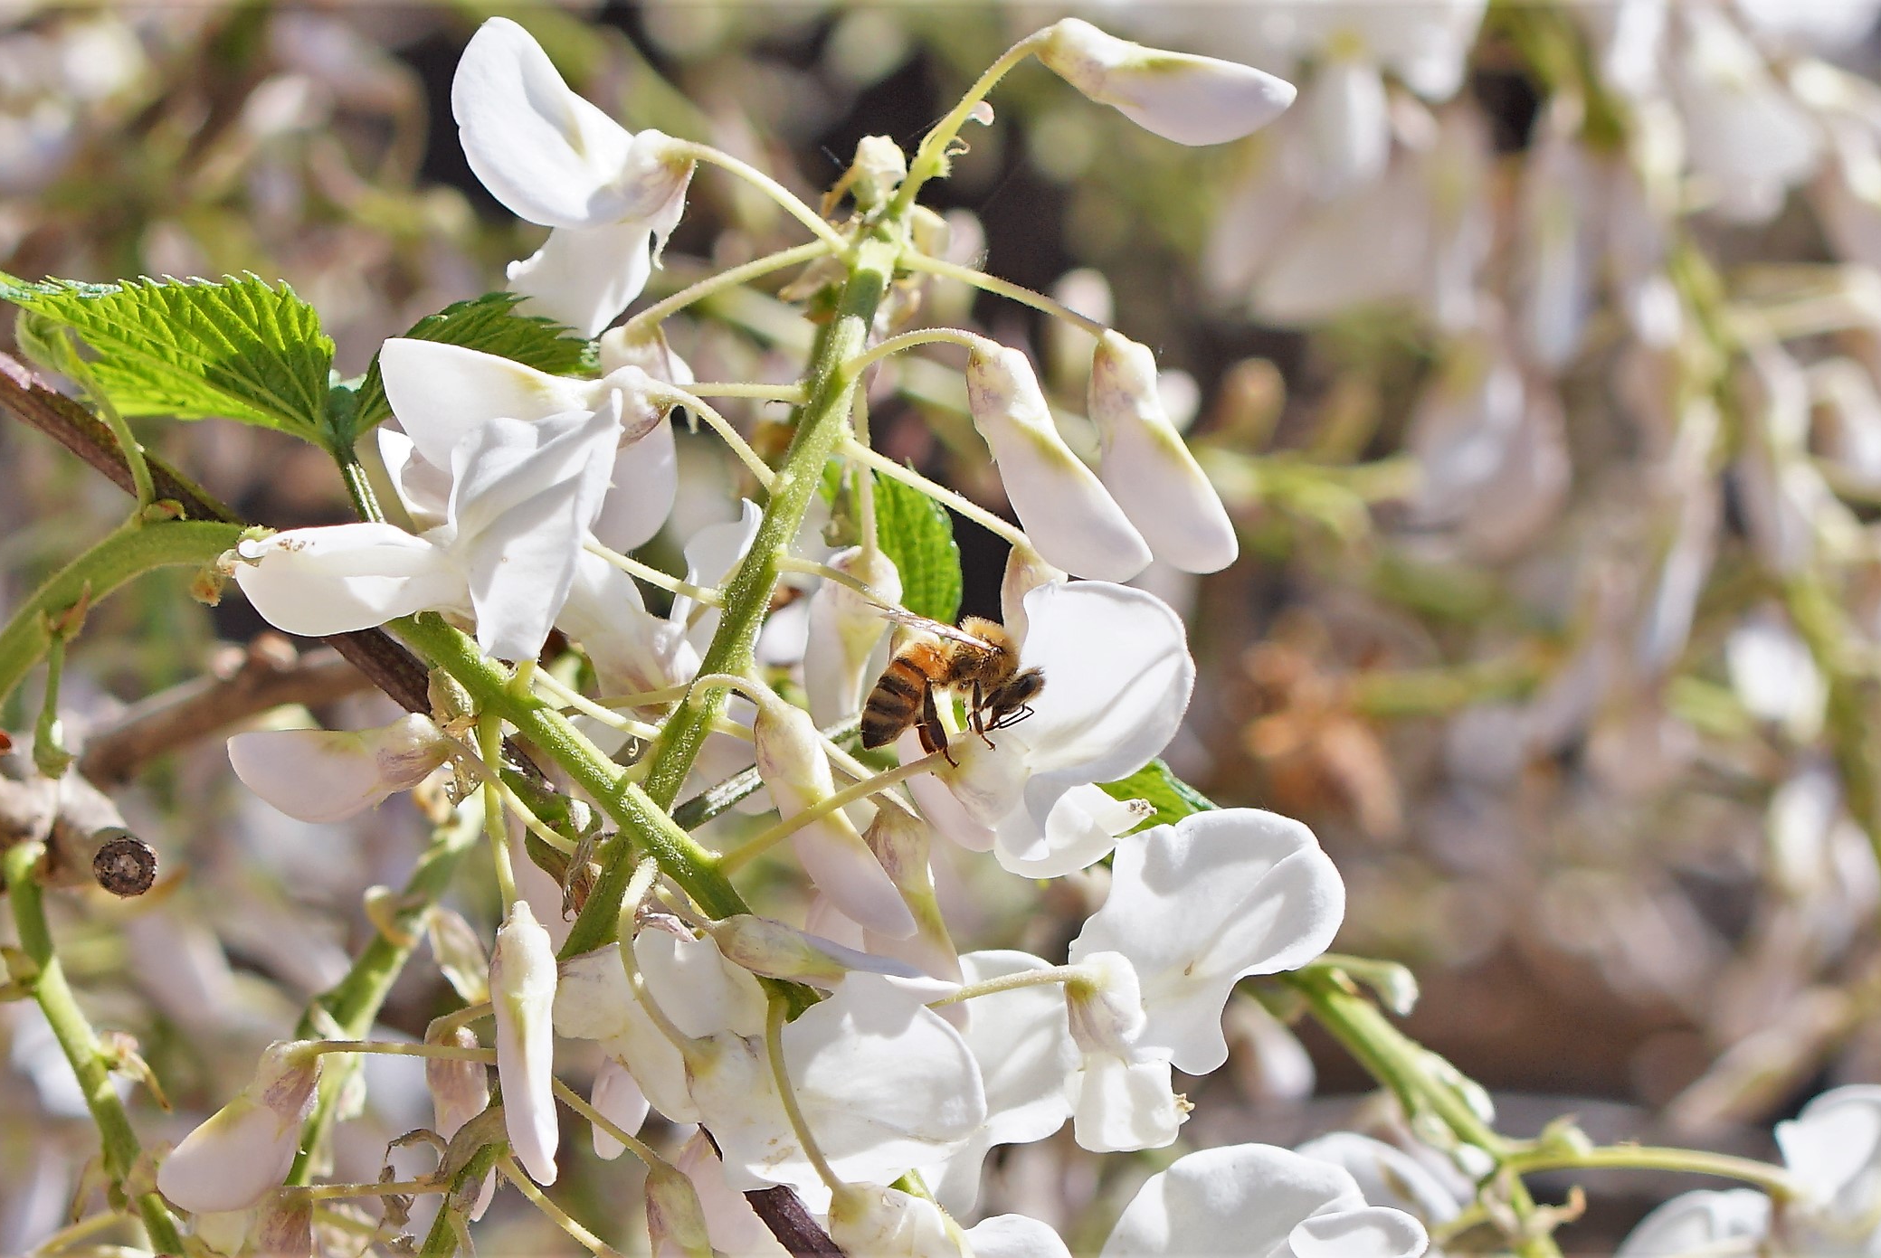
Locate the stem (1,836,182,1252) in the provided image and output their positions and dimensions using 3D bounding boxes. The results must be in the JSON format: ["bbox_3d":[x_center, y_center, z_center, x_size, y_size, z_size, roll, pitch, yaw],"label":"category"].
[{"bbox_3d":[-0.065,0.033,0.365,0.004,0.033,0.004,-21,0,-6],"label":"stem"}]

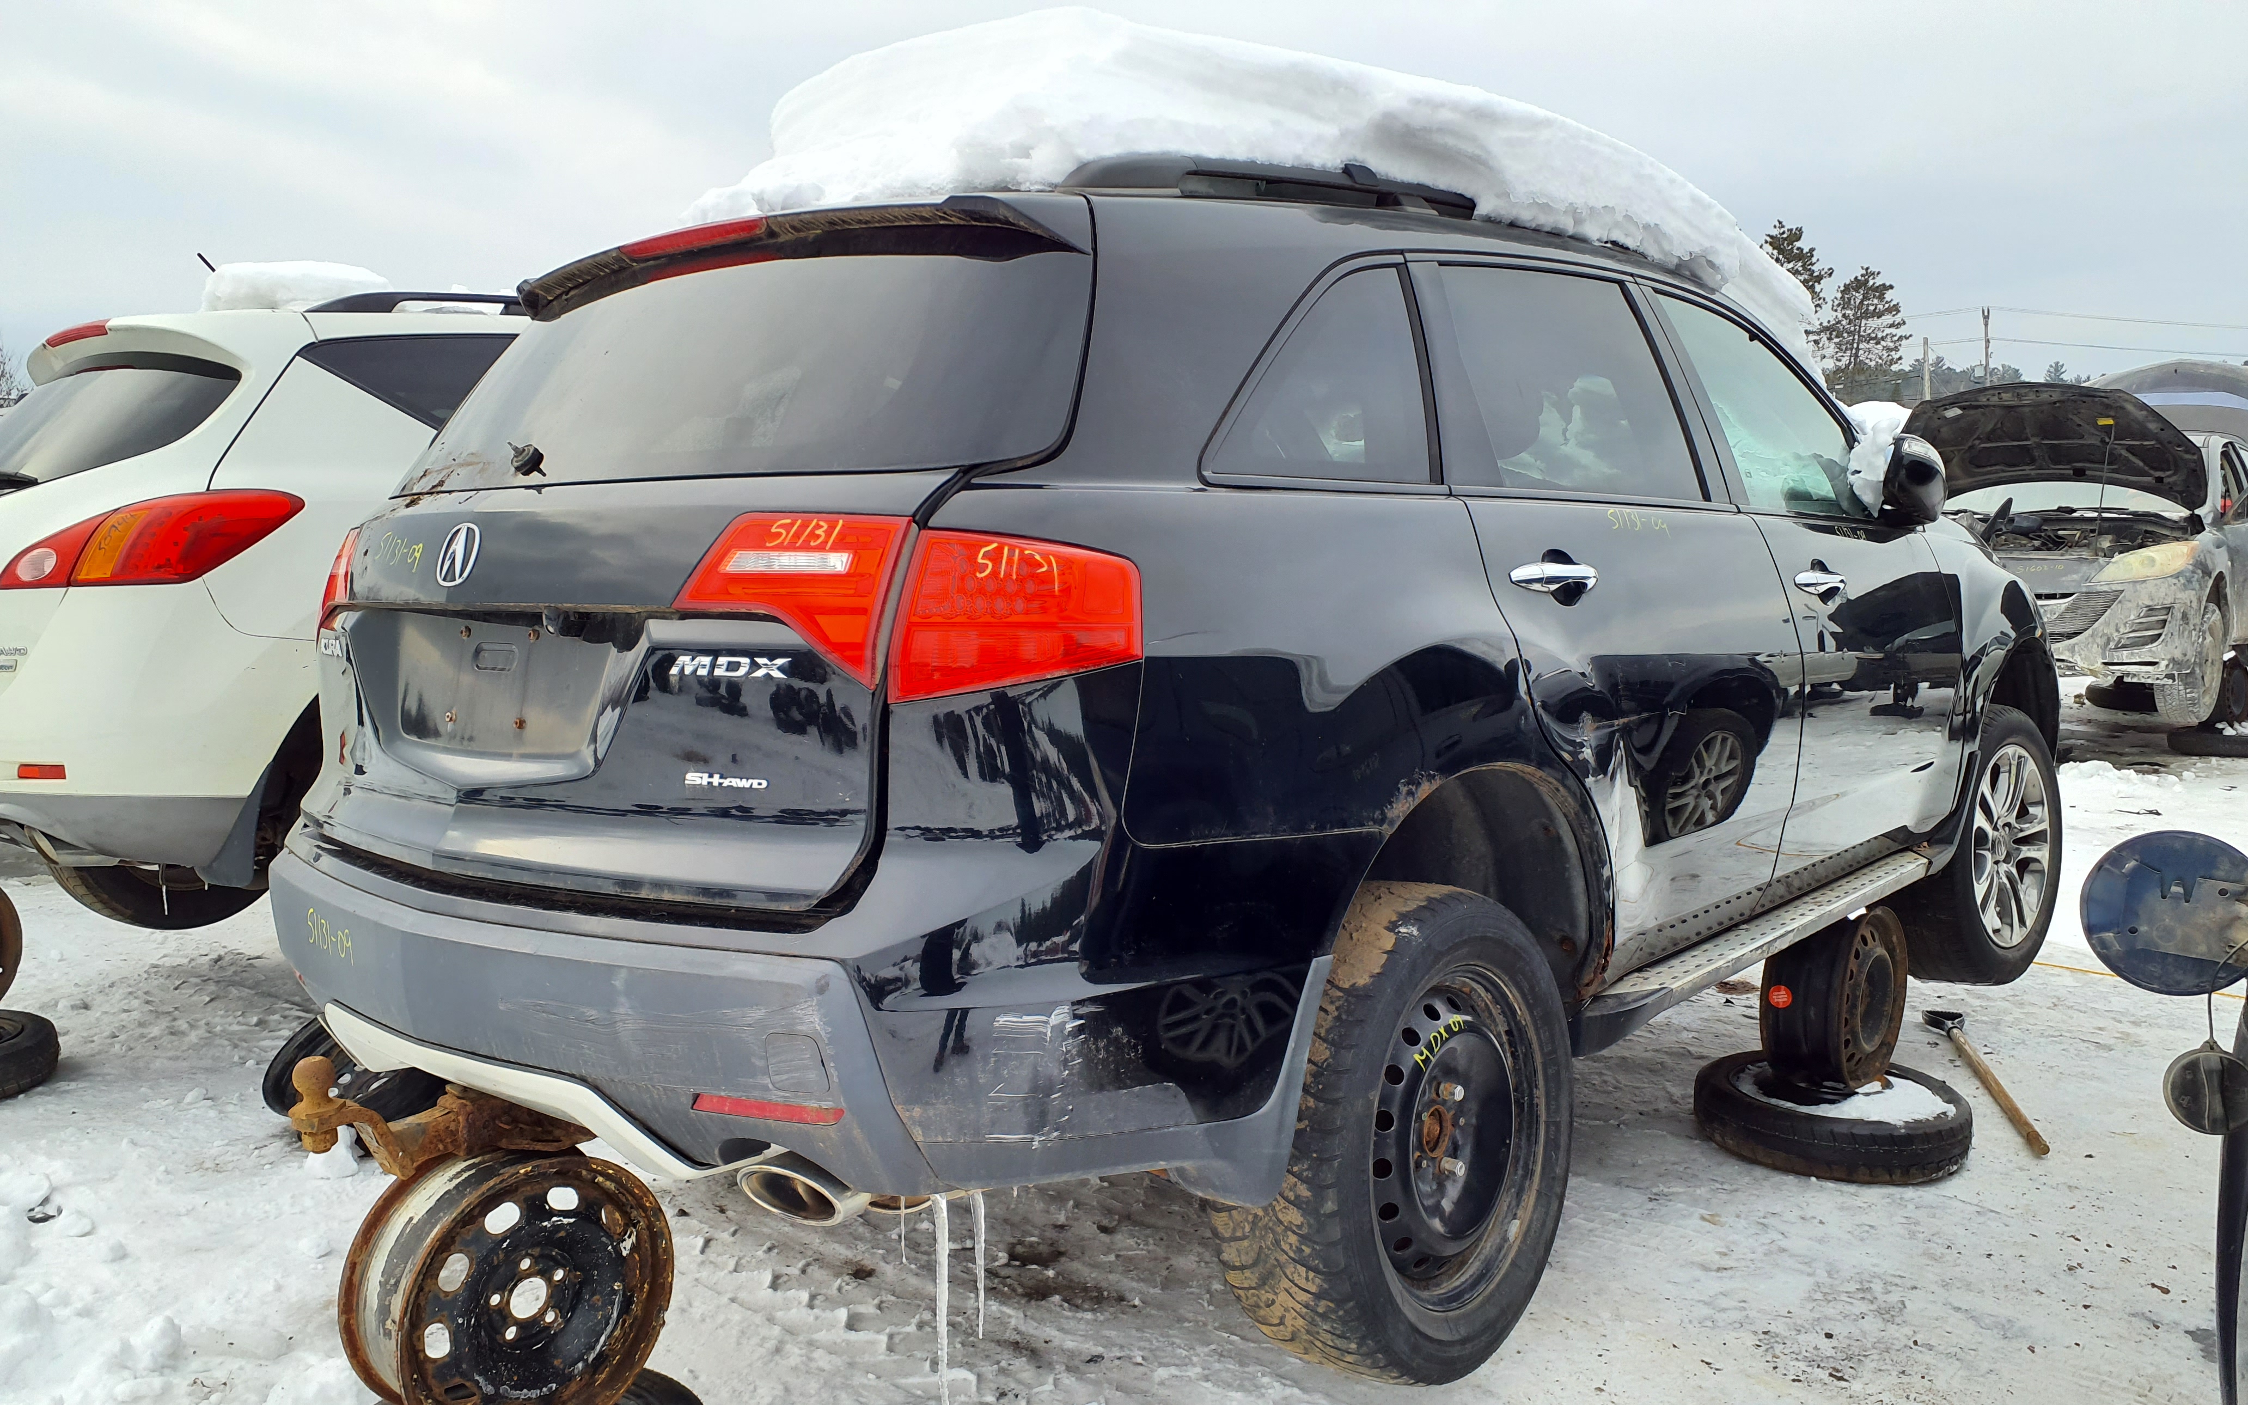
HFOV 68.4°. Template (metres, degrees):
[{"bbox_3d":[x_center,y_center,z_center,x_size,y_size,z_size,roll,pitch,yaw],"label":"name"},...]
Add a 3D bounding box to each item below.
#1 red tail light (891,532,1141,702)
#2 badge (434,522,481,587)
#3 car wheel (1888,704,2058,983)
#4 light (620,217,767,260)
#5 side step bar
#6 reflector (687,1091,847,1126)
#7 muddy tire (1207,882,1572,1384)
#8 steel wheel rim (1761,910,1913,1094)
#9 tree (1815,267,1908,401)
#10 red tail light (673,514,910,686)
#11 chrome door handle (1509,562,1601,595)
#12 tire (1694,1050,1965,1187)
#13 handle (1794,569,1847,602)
[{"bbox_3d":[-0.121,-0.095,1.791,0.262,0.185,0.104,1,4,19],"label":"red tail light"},{"bbox_3d":[-0.881,-0.194,2.184,0.095,0.089,0.010,3,-13,41],"label":"badge"},{"bbox_3d":[2.263,0.379,4.439,0.735,0.735,0.255,-5,3,-42],"label":"car wheel"},{"bbox_3d":[-0.618,-0.668,2.393,0.345,0.028,0.032,4,7,41],"label":"light"},{"bbox_3d":[1.339,0.458,3.331,0.140,0.085,1.760,4,7,41],"label":"side step bar"},{"bbox_3d":[-0.397,0.452,1.847,0.182,0.022,0.016,1,5,13],"label":"reflector"},{"bbox_3d":[0.411,0.625,2.427,0.237,0.712,0.712,-4,1,42],"label":"muddy tire"},{"bbox_3d":[1.778,0.724,4.130,0.188,0.464,0.464,6,8,43],"label":"steel wheel rim"},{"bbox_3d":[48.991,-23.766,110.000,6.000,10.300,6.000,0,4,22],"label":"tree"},{"bbox_3d":[-0.382,-0.119,1.870,0.315,0.200,0.101,1,5,29],"label":"red tail light"},{"bbox_3d":[0.634,-0.183,2.423,0.051,0.044,0.227,3,6,41],"label":"chrome door handle"},{"bbox_3d":[1.693,0.985,3.970,0.615,0.155,0.615,1,5,23],"label":"tire"},{"bbox_3d":[1.369,-0.237,3.241,0.045,0.048,0.250,4,7,41],"label":"handle"}]

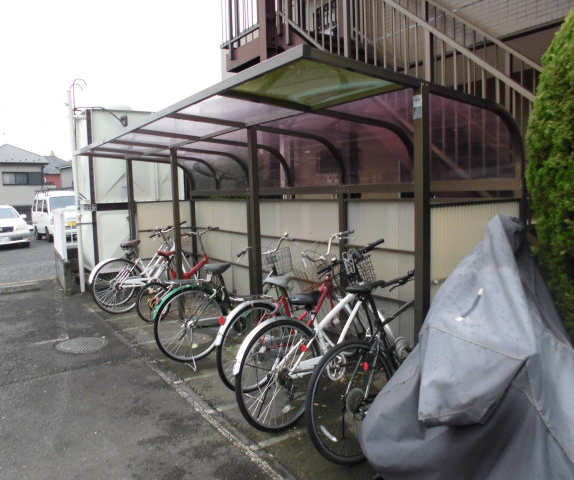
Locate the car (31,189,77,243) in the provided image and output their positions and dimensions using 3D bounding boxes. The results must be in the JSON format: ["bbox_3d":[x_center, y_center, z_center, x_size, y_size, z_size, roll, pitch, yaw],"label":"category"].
[{"bbox_3d":[-8.796,-0.993,18.693,1.420,1.920,3.320,-6,7,-40],"label":"car"}]

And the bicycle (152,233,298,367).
[{"bbox_3d":[-0.487,0.521,4.568,1.680,1.060,0.560,-6,7,-37],"label":"bicycle"}]

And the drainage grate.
[{"bbox_3d":[-2.093,1.079,4.900,0.520,0.030,0.520,-5,6,-33],"label":"drainage grate"}]

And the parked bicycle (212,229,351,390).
[{"bbox_3d":[0.093,0.526,3.906,1.680,1.140,0.560,-7,5,-43],"label":"parked bicycle"}]

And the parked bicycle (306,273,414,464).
[{"bbox_3d":[0.728,0.654,2.940,1.680,1.040,0.580,-6,-2,-39],"label":"parked bicycle"}]

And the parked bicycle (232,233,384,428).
[{"bbox_3d":[0.308,0.591,3.323,1.680,1.110,0.580,-6,2,-41],"label":"parked bicycle"}]

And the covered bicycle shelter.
[{"bbox_3d":[-0.684,-0.046,4.992,1.800,2.120,5.620,-5,6,-33],"label":"covered bicycle shelter"}]

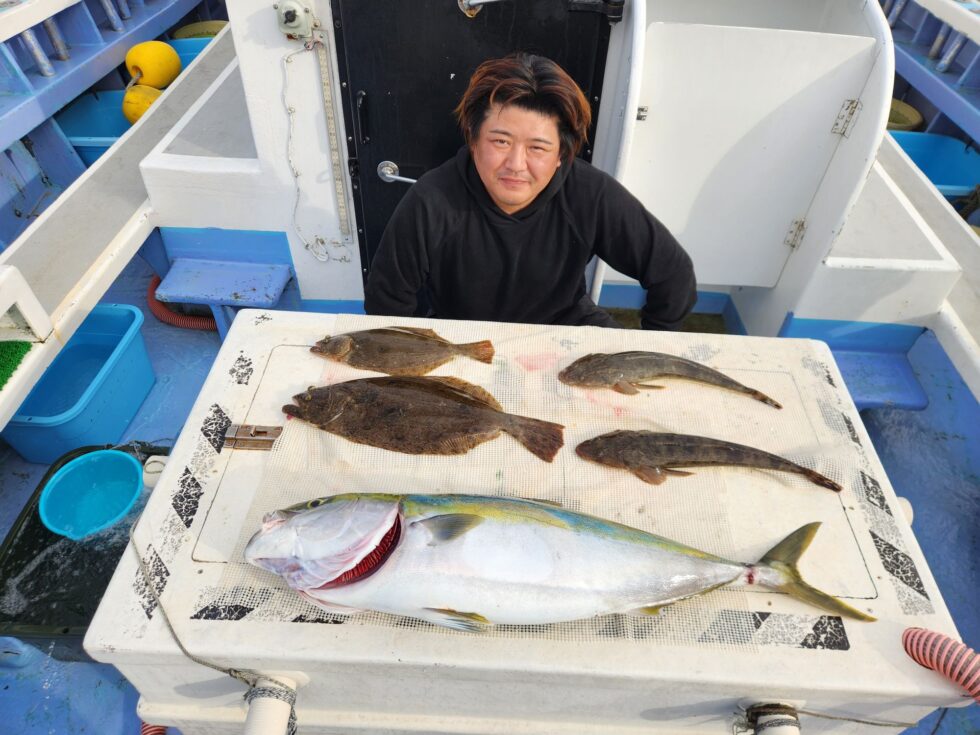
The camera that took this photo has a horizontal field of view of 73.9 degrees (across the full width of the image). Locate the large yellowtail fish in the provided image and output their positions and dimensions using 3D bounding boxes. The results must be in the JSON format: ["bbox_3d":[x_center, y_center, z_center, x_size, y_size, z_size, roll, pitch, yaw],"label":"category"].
[{"bbox_3d":[0.103,0.267,0.947,0.905,0.130,0.200,3,47,0],"label":"large yellowtail fish"}]

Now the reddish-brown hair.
[{"bbox_3d":[0.061,-0.462,1.180,0.235,0.190,0.220,9,34,-1],"label":"reddish-brown hair"}]

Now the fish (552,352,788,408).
[{"bbox_3d":[0.343,0.012,1.250,0.430,0.052,0.090,6,47,3],"label":"fish"}]

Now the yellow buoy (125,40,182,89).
[{"bbox_3d":[-1.251,-1.126,2.420,0.200,0.185,0.200,-25,53,-24],"label":"yellow buoy"}]

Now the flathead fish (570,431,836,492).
[{"bbox_3d":[0.372,0.155,1.115,0.450,0.055,0.090,7,47,3],"label":"flathead fish"}]

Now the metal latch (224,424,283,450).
[{"bbox_3d":[-0.414,0.121,1.136,0.089,0.014,0.052,3,47,0],"label":"metal latch"}]

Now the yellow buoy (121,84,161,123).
[{"bbox_3d":[-1.199,-0.907,2.280,0.190,0.180,0.190,-25,53,-24],"label":"yellow buoy"}]

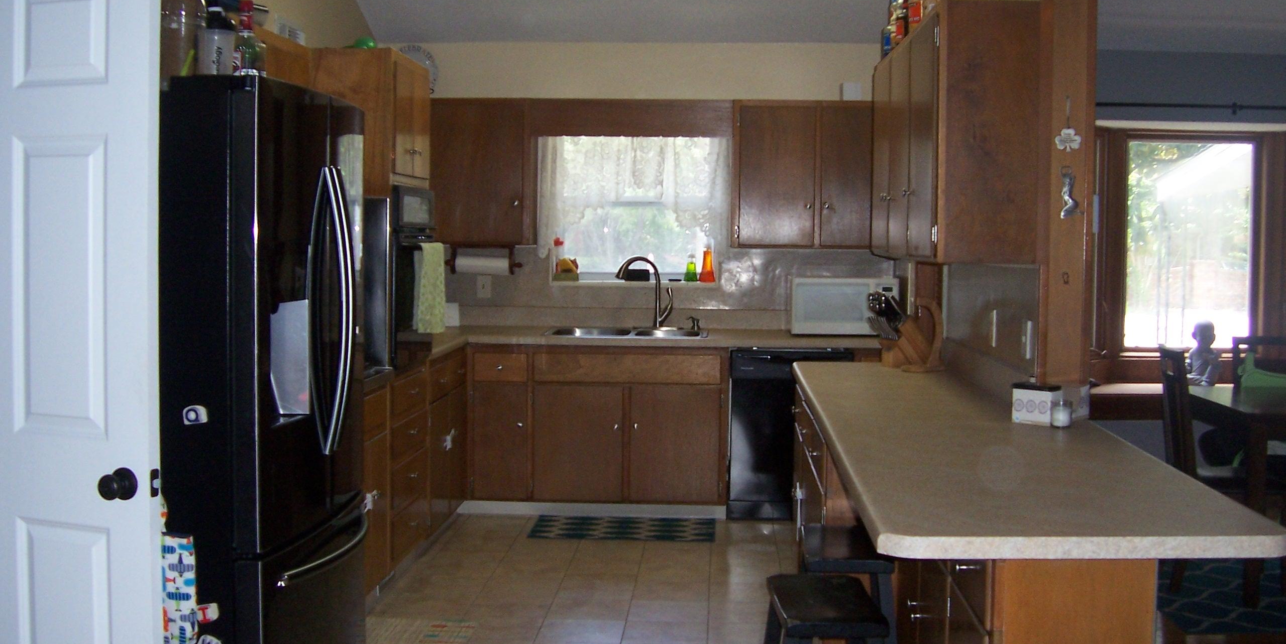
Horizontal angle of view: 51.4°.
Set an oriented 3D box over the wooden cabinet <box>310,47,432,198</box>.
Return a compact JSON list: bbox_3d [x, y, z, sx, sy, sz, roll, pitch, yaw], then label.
[{"bbox_3d":[-1.232,-0.798,5.468,0.595,0.540,0.670,1,4,3],"label":"wooden cabinet"}]

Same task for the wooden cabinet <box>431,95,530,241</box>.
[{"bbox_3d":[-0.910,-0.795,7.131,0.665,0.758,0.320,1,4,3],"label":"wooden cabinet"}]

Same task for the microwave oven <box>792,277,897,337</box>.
[{"bbox_3d":[1.060,-0.083,7.096,0.545,0.305,0.380,1,3,3],"label":"microwave oven"}]

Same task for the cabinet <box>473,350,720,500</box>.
[{"bbox_3d":[-0.216,0.502,7.013,1.307,0.790,0.610,1,3,3],"label":"cabinet"}]

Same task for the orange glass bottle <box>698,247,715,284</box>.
[{"bbox_3d":[0.350,-0.314,7.326,0.090,0.198,0.090,1,3,3],"label":"orange glass bottle"}]

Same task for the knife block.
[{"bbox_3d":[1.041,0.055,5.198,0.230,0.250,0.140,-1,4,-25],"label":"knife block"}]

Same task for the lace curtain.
[{"bbox_3d":[-0.055,-0.617,7.262,1.050,0.775,0.120,1,4,3],"label":"lace curtain"}]

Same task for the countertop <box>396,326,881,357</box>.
[{"bbox_3d":[-0.106,0.112,6.564,2.730,0.042,1.480,1,4,3],"label":"countertop"}]

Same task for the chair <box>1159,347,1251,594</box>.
[{"bbox_3d":[2.382,0.603,5.562,0.490,0.985,0.440,1,4,3],"label":"chair"}]

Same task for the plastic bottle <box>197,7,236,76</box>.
[{"bbox_3d":[-1.031,-0.647,3.236,0.092,0.233,0.092,0,3,-18],"label":"plastic bottle"}]

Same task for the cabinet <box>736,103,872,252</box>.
[{"bbox_3d":[0.894,-0.770,7.021,0.840,0.750,0.320,1,4,3],"label":"cabinet"}]

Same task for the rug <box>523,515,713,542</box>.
[{"bbox_3d":[-0.088,1.004,6.542,0.895,0.010,0.530,1,3,3],"label":"rug"}]

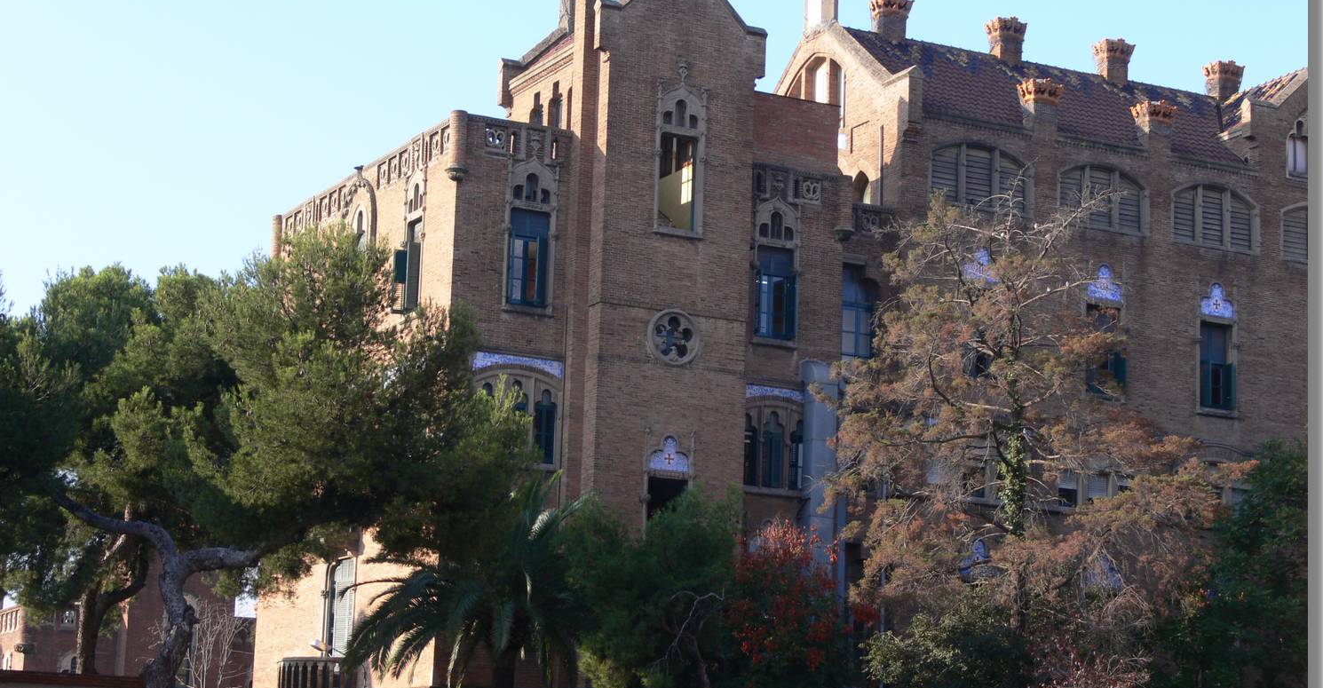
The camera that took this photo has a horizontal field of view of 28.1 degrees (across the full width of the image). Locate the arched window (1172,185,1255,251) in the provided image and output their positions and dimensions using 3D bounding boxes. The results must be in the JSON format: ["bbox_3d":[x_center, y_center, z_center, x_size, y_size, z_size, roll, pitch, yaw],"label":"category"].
[{"bbox_3d":[16.458,-3.728,78.721,3.200,2.020,0.400,7,-12,-26],"label":"arched window"}]

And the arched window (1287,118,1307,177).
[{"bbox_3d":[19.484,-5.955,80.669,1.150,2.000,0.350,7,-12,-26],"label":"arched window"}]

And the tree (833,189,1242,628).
[{"bbox_3d":[8.072,3.736,57.088,8.800,14.583,8.400,2,-10,0],"label":"tree"}]

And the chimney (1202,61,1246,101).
[{"bbox_3d":[18.231,-8.395,85.724,1.050,1.280,0.880,7,-12,-26],"label":"chimney"}]

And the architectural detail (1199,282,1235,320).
[{"bbox_3d":[16.432,-1.269,78.208,1.300,1.130,0.300,7,-12,-26],"label":"architectural detail"}]

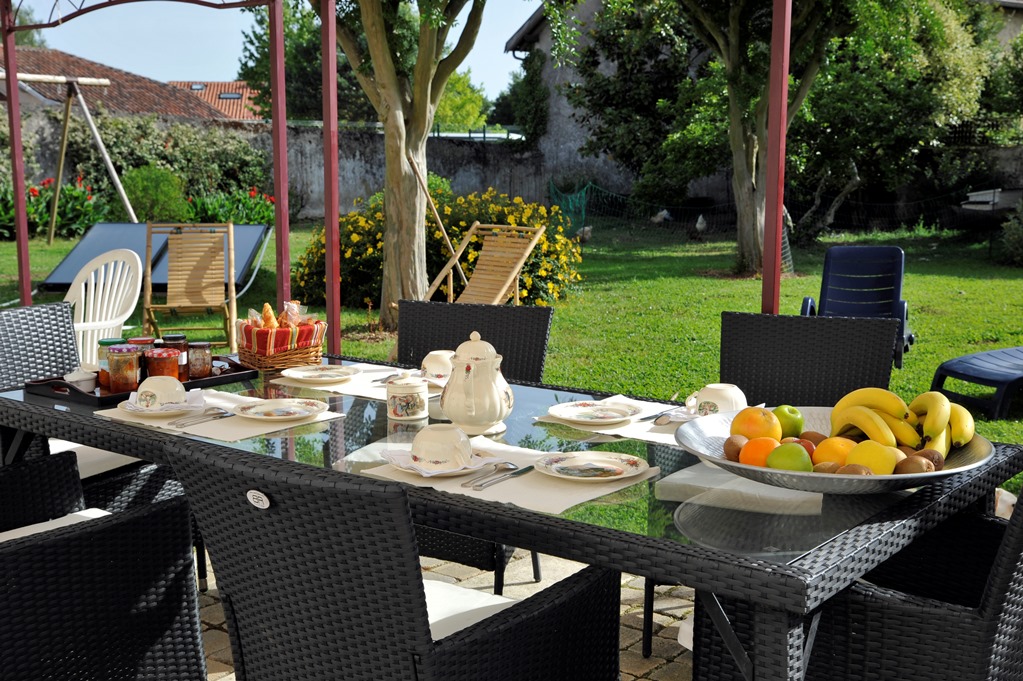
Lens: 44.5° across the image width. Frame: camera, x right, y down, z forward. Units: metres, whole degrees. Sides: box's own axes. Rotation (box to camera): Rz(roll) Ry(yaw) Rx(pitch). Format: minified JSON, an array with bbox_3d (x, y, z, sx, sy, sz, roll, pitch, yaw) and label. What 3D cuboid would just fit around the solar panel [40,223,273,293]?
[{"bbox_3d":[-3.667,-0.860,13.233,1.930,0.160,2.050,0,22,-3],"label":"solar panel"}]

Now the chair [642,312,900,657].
[{"bbox_3d":[0.767,0.396,3.466,0.615,0.860,0.640,3,9,20],"label":"chair"}]

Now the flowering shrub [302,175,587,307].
[{"bbox_3d":[-0.739,-1.032,12.380,2.820,1.130,2.000,0,8,0],"label":"flowering shrub"}]

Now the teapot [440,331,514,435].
[{"bbox_3d":[-0.074,0.087,2.695,0.160,0.212,0.235,1,8,5],"label":"teapot"}]

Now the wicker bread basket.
[{"bbox_3d":[-0.661,0.004,3.595,0.185,0.118,0.215,-6,10,-37],"label":"wicker bread basket"}]

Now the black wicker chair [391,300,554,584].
[{"bbox_3d":[-0.254,0.350,3.777,0.615,0.860,0.640,4,9,24],"label":"black wicker chair"}]

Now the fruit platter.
[{"bbox_3d":[0.567,0.172,2.253,0.560,0.172,0.560,0,8,0],"label":"fruit platter"}]

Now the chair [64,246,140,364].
[{"bbox_3d":[-1.910,0.077,5.509,0.570,0.900,0.570,7,10,38],"label":"chair"}]

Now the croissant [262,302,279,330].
[{"bbox_3d":[-0.681,-0.037,3.535,0.055,0.125,0.060,-6,10,-37],"label":"croissant"}]

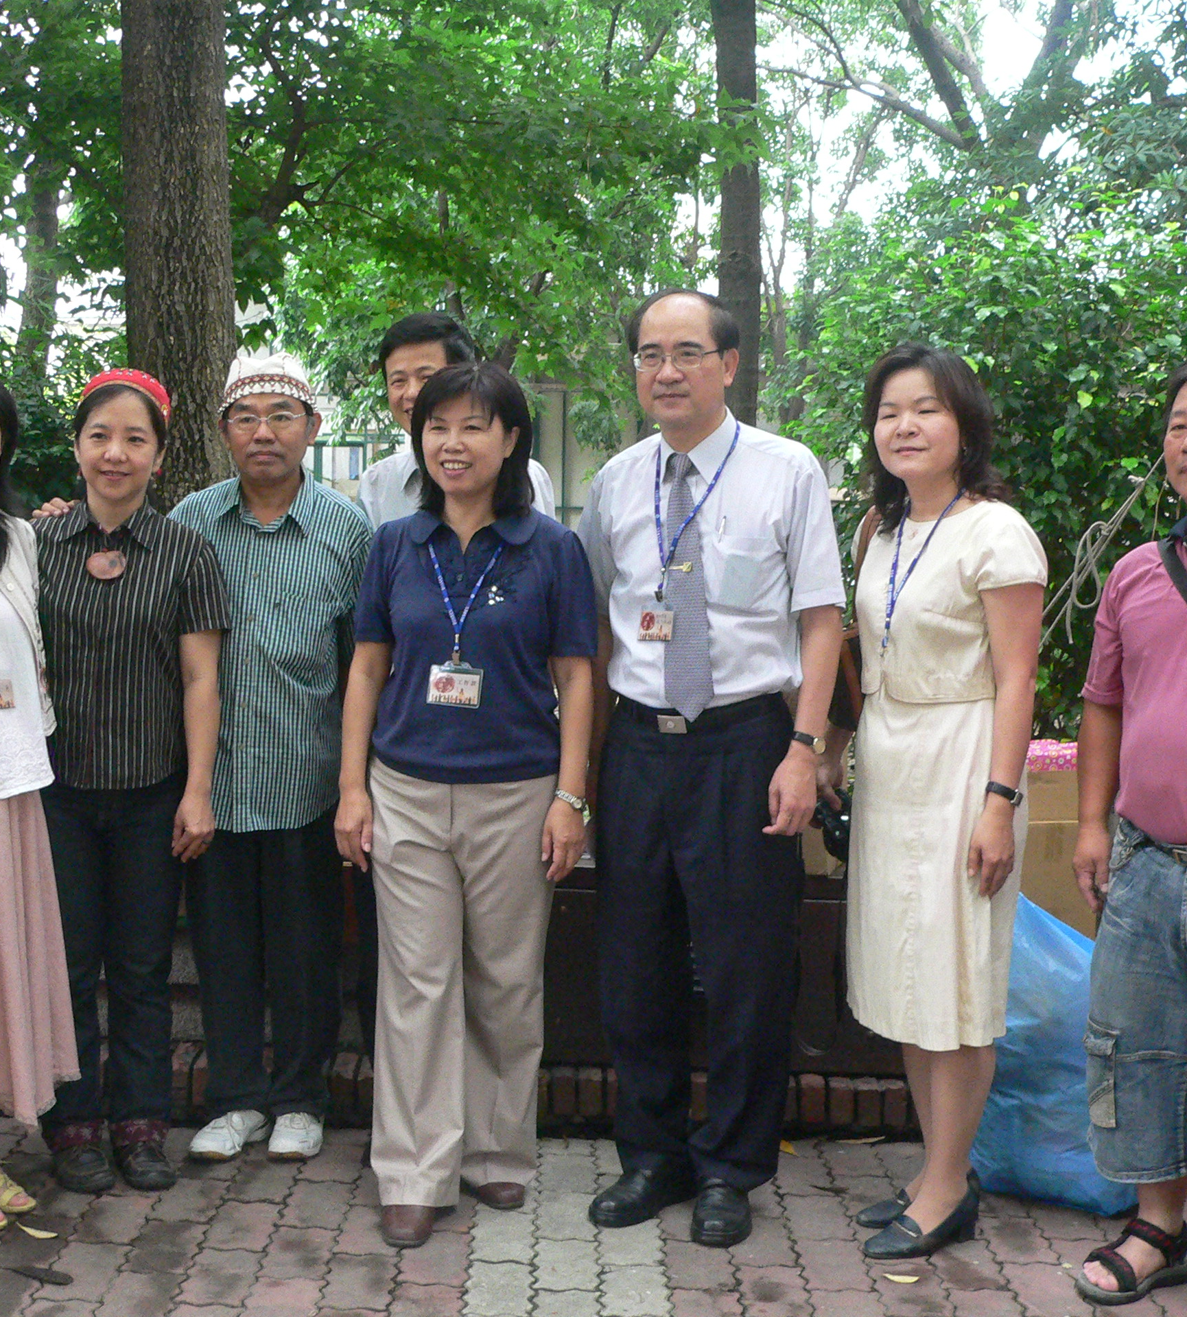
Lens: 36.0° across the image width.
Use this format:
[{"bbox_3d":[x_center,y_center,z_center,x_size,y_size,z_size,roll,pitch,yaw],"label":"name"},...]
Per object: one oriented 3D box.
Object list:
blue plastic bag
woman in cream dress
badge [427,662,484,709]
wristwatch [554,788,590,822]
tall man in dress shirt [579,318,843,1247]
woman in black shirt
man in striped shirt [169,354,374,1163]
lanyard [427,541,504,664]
[{"bbox_3d":[0.932,0.775,3.730,0.400,0.590,0.400,2,5,15],"label":"blue plastic bag"},{"bbox_3d":[0.623,0.256,3.390,0.340,1.650,0.460,-2,6,-40],"label":"woman in cream dress"},{"bbox_3d":[-0.253,0.048,3.340,0.104,0.084,0.008,5,4,8],"label":"badge"},{"bbox_3d":[-0.040,0.279,3.460,0.060,0.030,0.050,21,7,-34],"label":"wristwatch"},{"bbox_3d":[0.215,0.191,3.465,0.540,1.750,0.330,3,5,23],"label":"tall man in dress shirt"},{"bbox_3d":[-0.926,0.233,3.622,0.460,1.590,0.290,1,4,-2],"label":"woman in black shirt"},{"bbox_3d":[-0.671,0.202,3.775,0.520,1.640,0.310,2,4,12],"label":"man in striped shirt"},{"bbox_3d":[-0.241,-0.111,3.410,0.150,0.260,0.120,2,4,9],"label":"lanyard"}]

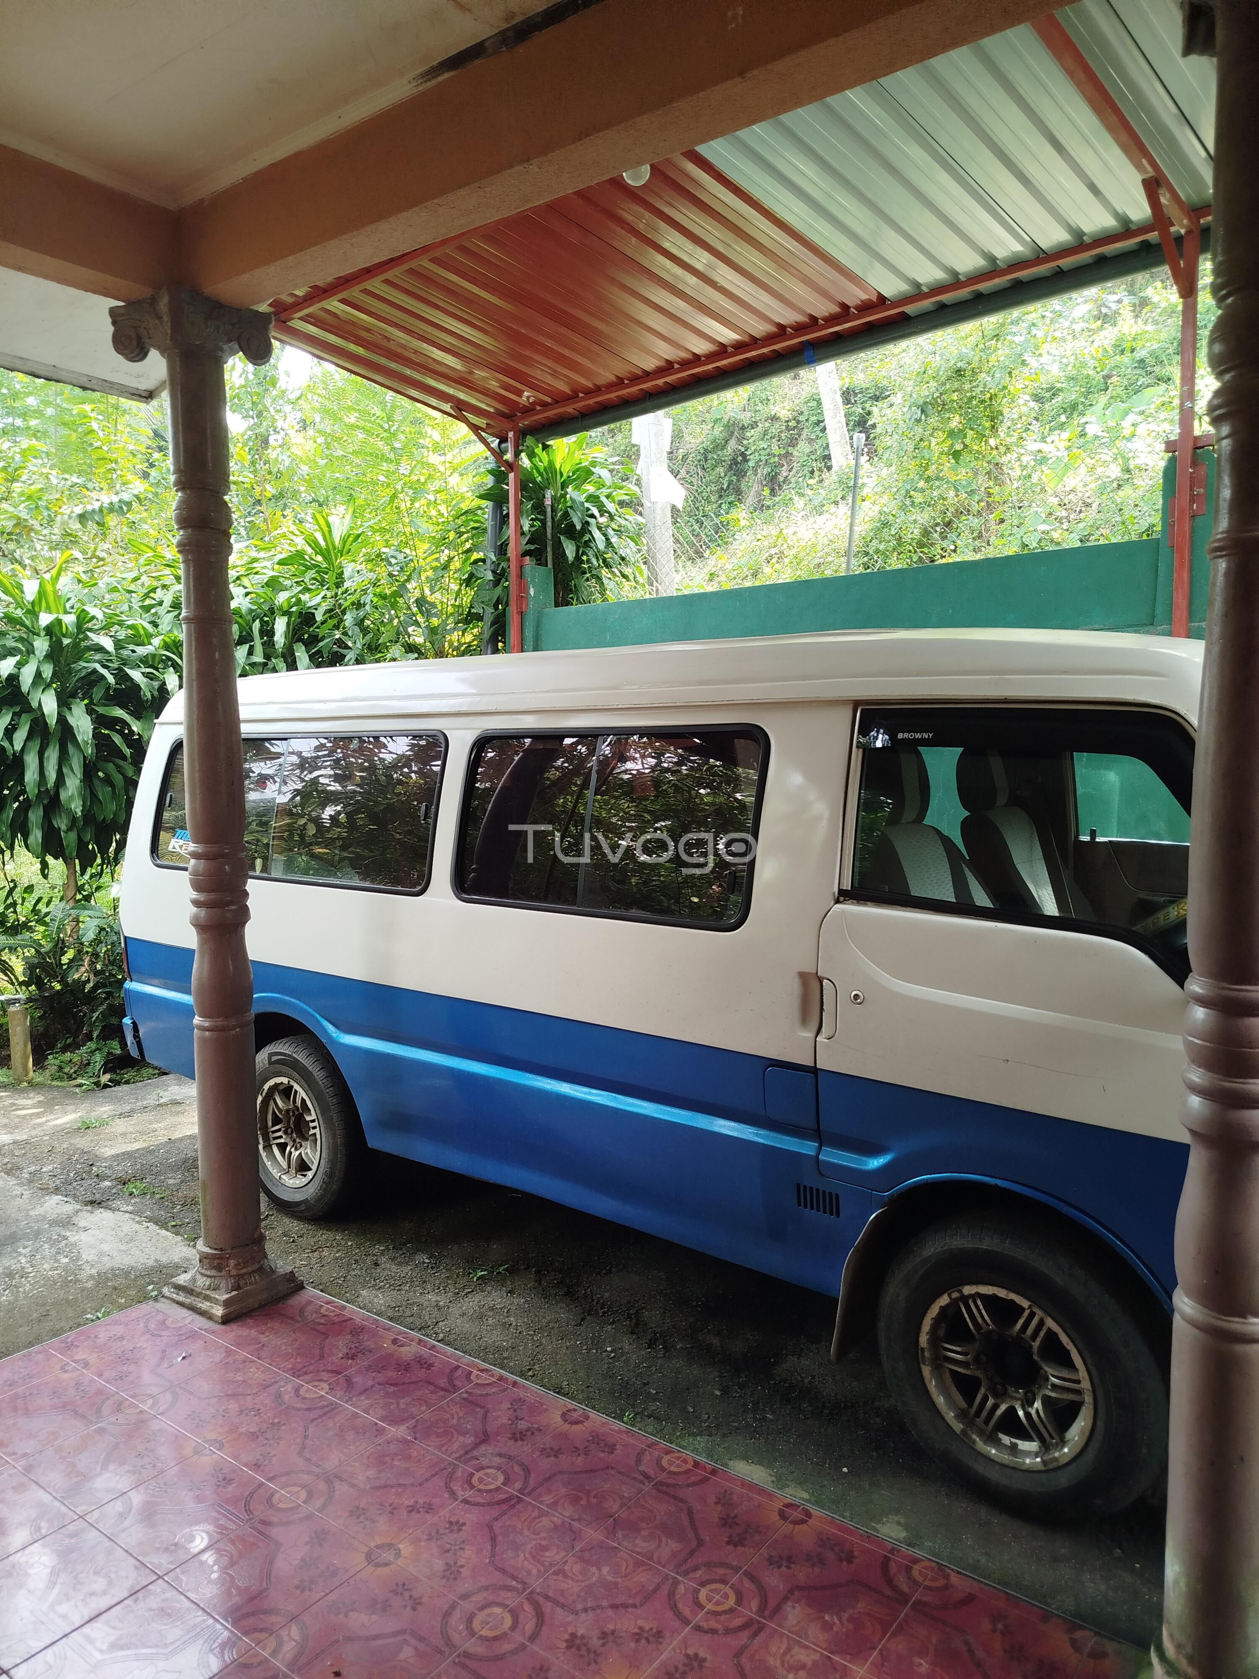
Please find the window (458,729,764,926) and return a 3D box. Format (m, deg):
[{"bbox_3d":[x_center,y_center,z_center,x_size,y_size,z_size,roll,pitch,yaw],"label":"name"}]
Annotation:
[{"bbox_3d":[-0.087,-0.052,3.300,1.050,0.530,0.045,3,-6,38],"label":"window"}]

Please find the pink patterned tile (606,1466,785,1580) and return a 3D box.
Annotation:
[{"bbox_3d":[0.139,1.421,2.412,0.300,0.010,0.300,3,6,37],"label":"pink patterned tile"}]

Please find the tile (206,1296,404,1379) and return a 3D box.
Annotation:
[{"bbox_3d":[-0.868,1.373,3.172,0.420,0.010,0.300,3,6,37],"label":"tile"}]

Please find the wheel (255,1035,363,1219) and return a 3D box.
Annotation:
[{"bbox_3d":[-1.167,1.043,4.228,0.640,0.640,0.200,3,5,38],"label":"wheel"}]

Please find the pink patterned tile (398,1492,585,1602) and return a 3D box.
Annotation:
[{"bbox_3d":[-0.281,1.432,2.358,0.300,0.010,0.300,3,6,37],"label":"pink patterned tile"}]

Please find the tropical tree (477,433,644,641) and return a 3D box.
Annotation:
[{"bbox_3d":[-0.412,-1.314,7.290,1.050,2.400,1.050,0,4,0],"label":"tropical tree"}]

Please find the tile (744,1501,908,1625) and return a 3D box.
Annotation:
[{"bbox_3d":[0.397,1.436,2.261,0.300,0.010,0.300,3,6,37],"label":"tile"}]

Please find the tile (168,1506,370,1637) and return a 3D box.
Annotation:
[{"bbox_3d":[-0.702,1.440,2.298,0.300,0.010,0.300,3,6,37],"label":"tile"}]

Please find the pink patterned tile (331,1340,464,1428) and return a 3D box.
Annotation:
[{"bbox_3d":[-0.580,1.387,2.954,0.300,0.010,0.300,3,5,37],"label":"pink patterned tile"}]

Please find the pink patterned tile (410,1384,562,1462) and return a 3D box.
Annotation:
[{"bbox_3d":[-0.341,1.399,2.773,0.300,0.010,0.300,3,5,37],"label":"pink patterned tile"}]

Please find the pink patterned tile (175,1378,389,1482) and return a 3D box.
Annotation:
[{"bbox_3d":[-0.759,1.406,2.717,0.300,0.010,0.300,3,6,37],"label":"pink patterned tile"}]

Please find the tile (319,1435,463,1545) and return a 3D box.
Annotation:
[{"bbox_3d":[-0.520,1.418,2.536,0.300,0.010,0.300,3,6,37],"label":"tile"}]

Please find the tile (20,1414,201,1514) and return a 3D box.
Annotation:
[{"bbox_3d":[-1.180,1.412,2.657,0.300,0.010,0.300,3,5,37],"label":"tile"}]

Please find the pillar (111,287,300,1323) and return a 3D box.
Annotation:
[{"bbox_3d":[-1.198,-0.060,3.348,0.315,2.820,0.315,3,6,37],"label":"pillar"}]

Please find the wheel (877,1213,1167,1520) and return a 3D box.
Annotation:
[{"bbox_3d":[0.873,1.171,2.614,0.640,0.640,0.200,3,6,41],"label":"wheel"}]

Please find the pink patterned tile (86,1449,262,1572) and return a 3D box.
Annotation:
[{"bbox_3d":[-0.940,1.428,2.479,0.300,0.010,0.300,3,6,37],"label":"pink patterned tile"}]

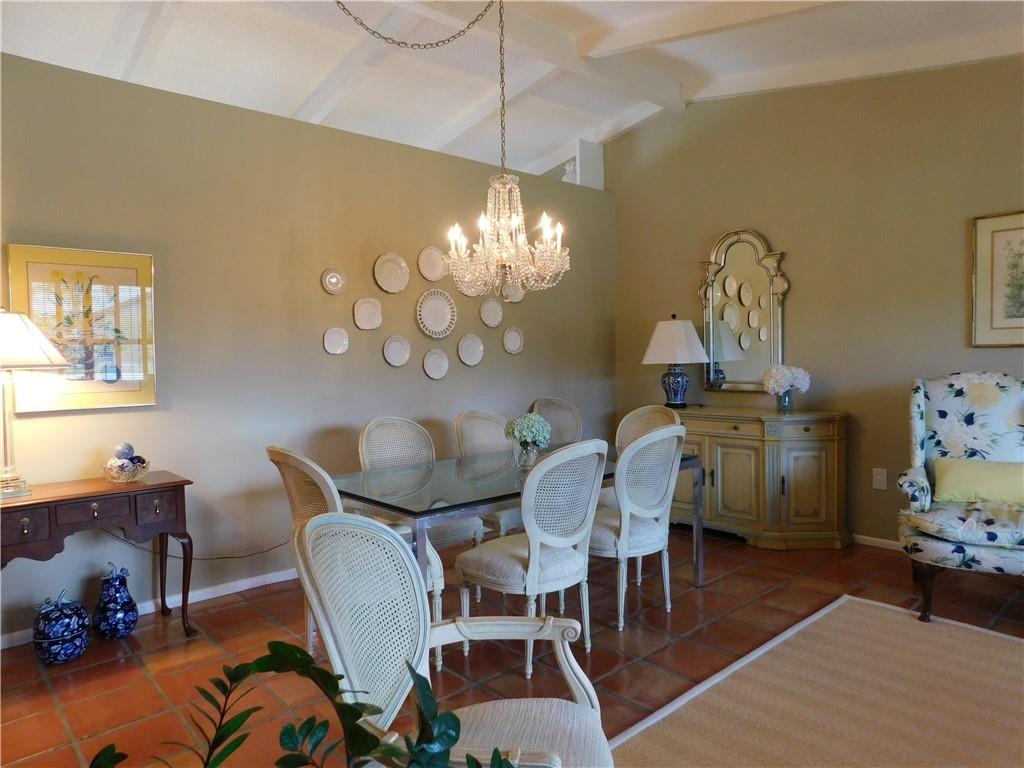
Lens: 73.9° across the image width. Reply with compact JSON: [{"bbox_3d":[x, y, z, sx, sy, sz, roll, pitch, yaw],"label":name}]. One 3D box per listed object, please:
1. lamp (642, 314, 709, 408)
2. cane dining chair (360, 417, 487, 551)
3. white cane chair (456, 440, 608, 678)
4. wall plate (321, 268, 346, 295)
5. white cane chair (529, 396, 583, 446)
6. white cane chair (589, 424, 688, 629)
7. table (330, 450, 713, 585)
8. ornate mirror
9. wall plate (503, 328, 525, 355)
[{"bbox_3d":[1.260,-0.187,5.226,0.430,0.700,0.430,-3,4,-42],"label":"lamp"},{"bbox_3d":[-0.476,0.676,3.609,0.525,0.968,0.541,-3,4,-42],"label":"cane dining chair"},{"bbox_3d":[0.107,0.680,2.927,0.520,0.982,0.533,-3,3,-42],"label":"white cane chair"},{"bbox_3d":[-1.077,-0.619,4.120,0.159,0.154,0.025,-3,4,-42],"label":"wall plate"},{"bbox_3d":[0.524,0.595,5.191,0.520,0.950,0.550,-3,4,-42],"label":"white cane chair"},{"bbox_3d":[0.556,0.654,3.362,0.520,0.982,0.533,-3,3,-39],"label":"white cane chair"},{"bbox_3d":[0.048,0.782,3.455,1.888,0.734,0.919,-3,3,-42],"label":"table"},{"bbox_3d":[1.707,-0.539,5.066,0.060,1.187,0.719,-3,4,-42],"label":"ornate mirror"},{"bbox_3d":[0.015,-0.326,5.159,0.207,0.207,0.030,-3,3,-42],"label":"wall plate"}]

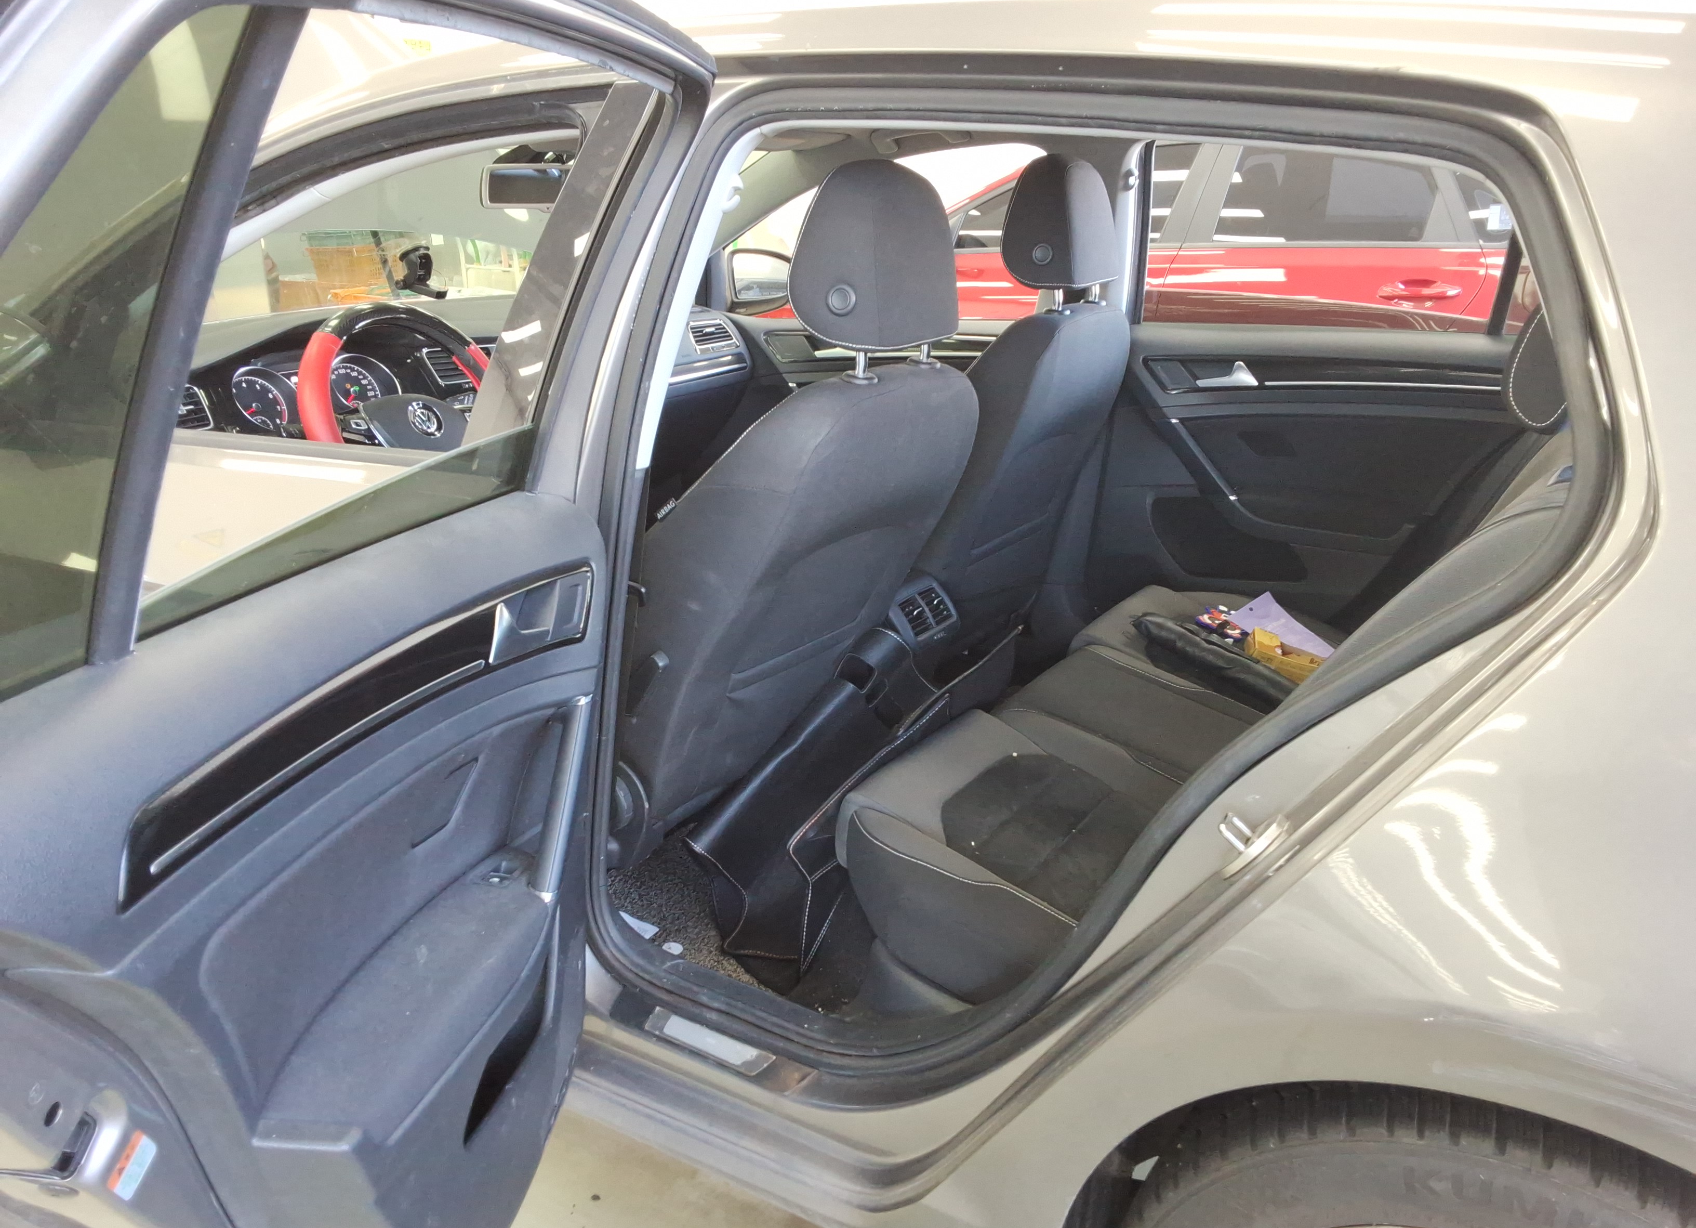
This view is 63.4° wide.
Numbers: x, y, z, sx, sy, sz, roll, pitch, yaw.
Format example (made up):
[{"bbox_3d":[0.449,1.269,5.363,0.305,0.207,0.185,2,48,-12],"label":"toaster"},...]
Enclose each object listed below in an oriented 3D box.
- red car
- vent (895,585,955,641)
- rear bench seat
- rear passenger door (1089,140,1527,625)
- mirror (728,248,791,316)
[{"bbox_3d":[1.199,-1.197,5.248,4.450,1.500,1.810,11,22,28],"label":"red car"},{"bbox_3d":[0.115,-0.003,2.140,0.040,0.072,0.120,-38,-5,35],"label":"vent"},{"bbox_3d":[0.604,0.002,1.842,0.820,0.790,1.280,11,22,28],"label":"rear bench seat"},{"bbox_3d":[0.859,-0.345,2.478,0.960,1.040,0.240,11,22,28],"label":"rear passenger door"},{"bbox_3d":[-0.216,-0.780,3.211,0.240,0.160,0.120,-17,26,-42],"label":"mirror"}]

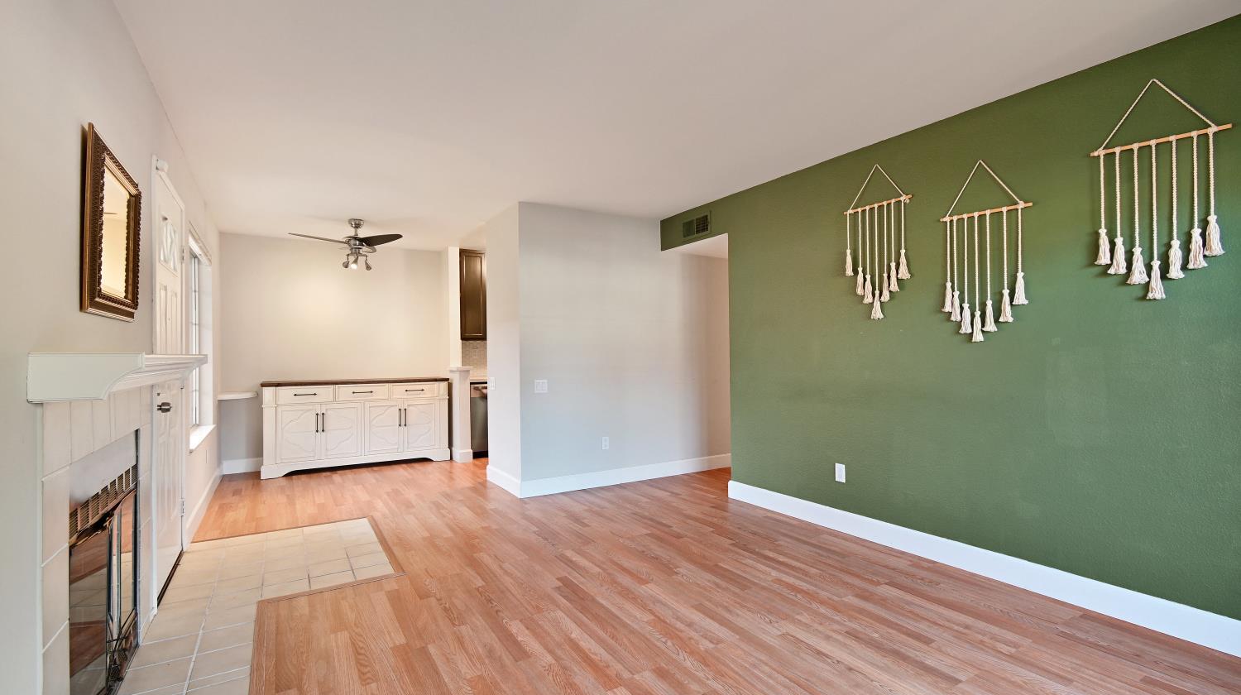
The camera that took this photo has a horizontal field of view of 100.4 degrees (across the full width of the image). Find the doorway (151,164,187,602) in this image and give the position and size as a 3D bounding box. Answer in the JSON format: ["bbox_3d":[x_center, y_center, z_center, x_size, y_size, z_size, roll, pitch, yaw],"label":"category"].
[{"bbox_3d":[-2.443,0.196,2.767,0.120,2.090,0.980,0,-1,-34],"label":"doorway"}]

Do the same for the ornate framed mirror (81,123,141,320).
[{"bbox_3d":[-1.728,-0.377,1.776,0.035,0.555,0.630,0,-1,-34],"label":"ornate framed mirror"}]

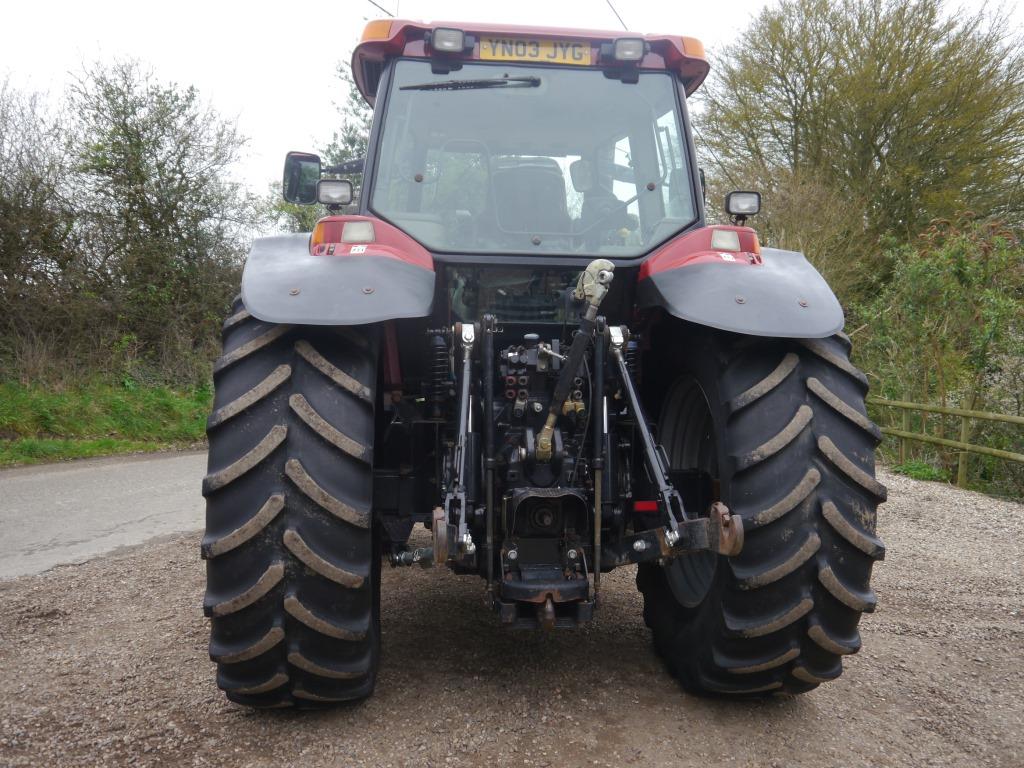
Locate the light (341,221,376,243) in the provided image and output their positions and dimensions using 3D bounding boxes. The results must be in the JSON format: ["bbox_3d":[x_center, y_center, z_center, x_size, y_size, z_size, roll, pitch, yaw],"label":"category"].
[{"bbox_3d":[-0.620,-0.612,3.846,0.132,0.085,0.060,1,-5,-5],"label":"light"}]

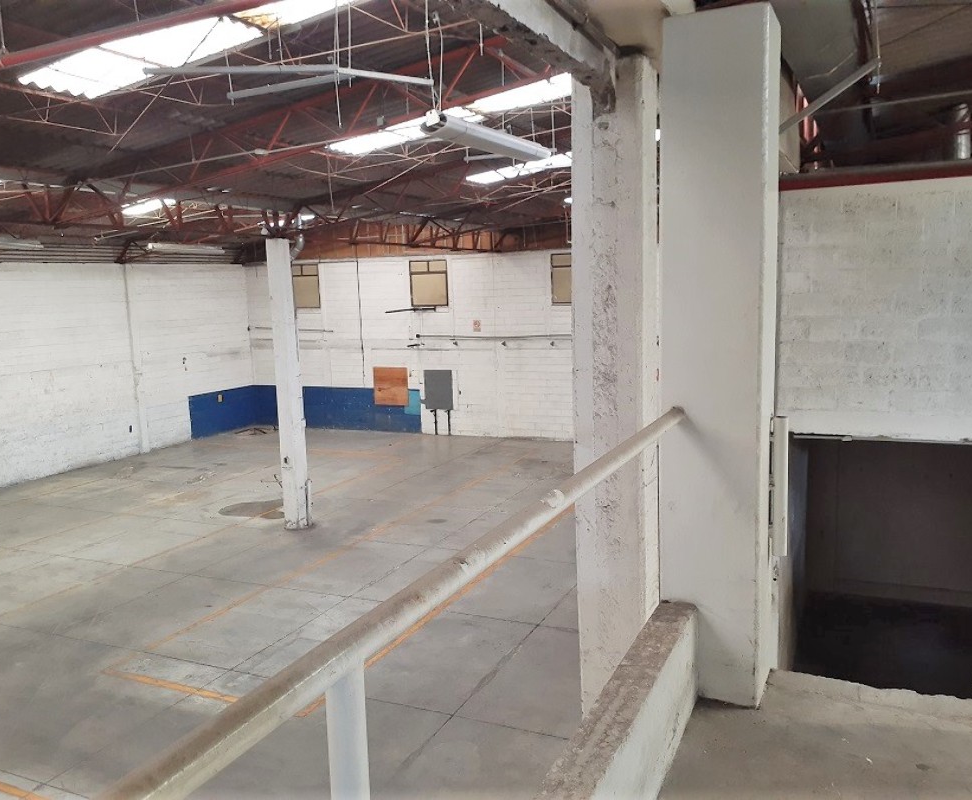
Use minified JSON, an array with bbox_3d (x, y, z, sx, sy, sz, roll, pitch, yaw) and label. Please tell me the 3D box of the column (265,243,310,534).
[{"bbox_3d":[-3.457,-0.254,14.677,0.318,5.113,0.308,2,8,24],"label":"column"}]

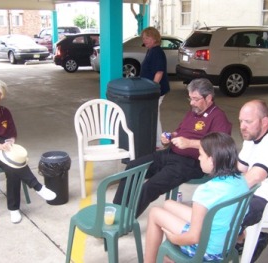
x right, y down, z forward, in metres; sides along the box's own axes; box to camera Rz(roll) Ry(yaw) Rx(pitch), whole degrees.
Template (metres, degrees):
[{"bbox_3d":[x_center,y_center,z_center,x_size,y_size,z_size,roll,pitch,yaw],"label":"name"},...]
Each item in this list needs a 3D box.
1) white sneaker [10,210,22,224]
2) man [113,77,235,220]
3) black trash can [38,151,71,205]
[{"bbox_3d":[-1.016,0.700,3.294,0.095,0.096,0.255,-6,16,-24],"label":"white sneaker"},{"bbox_3d":[0.282,0.185,3.119,1.000,1.220,0.570,-5,16,-23],"label":"man"},{"bbox_3d":[-0.727,0.443,3.607,0.275,0.450,0.275,1,14,0],"label":"black trash can"}]

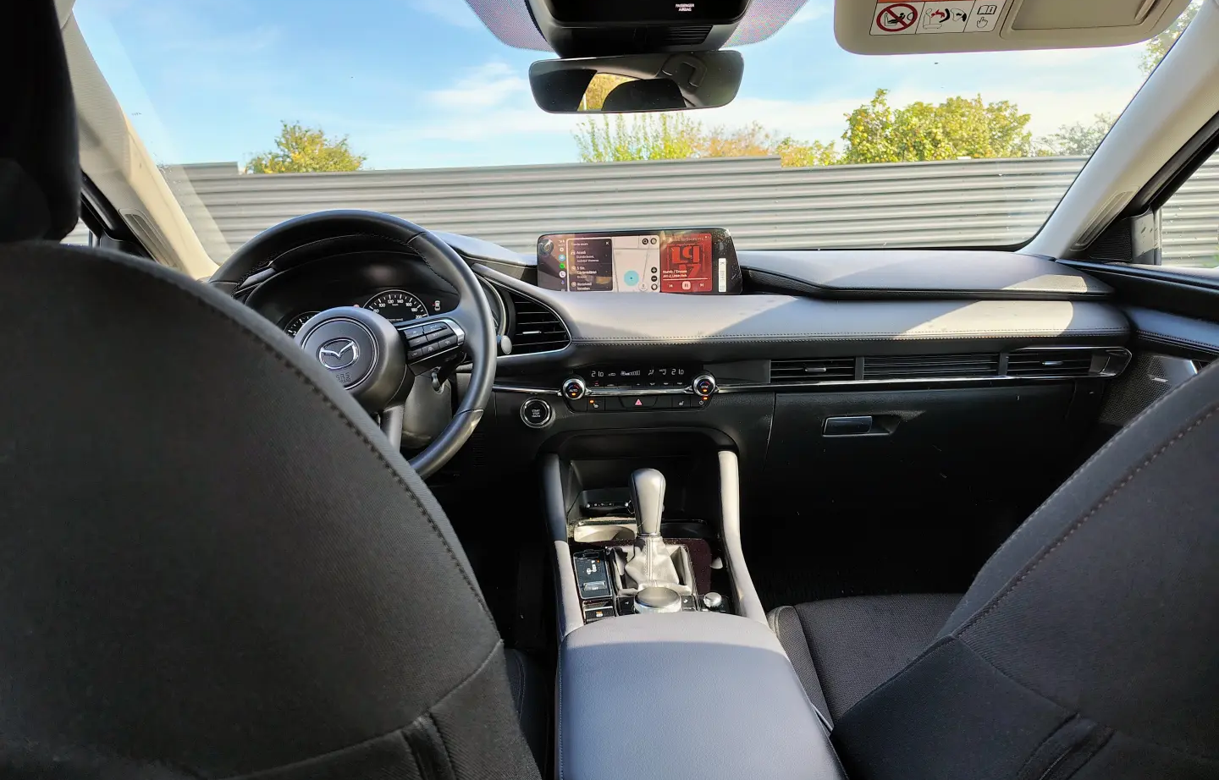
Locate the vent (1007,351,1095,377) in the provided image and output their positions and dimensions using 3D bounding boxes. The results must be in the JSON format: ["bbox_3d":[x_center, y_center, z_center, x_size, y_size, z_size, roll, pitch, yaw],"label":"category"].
[{"bbox_3d":[0.639,-0.040,1.227,0.126,0.034,0.035,-2,7,-2],"label":"vent"}]

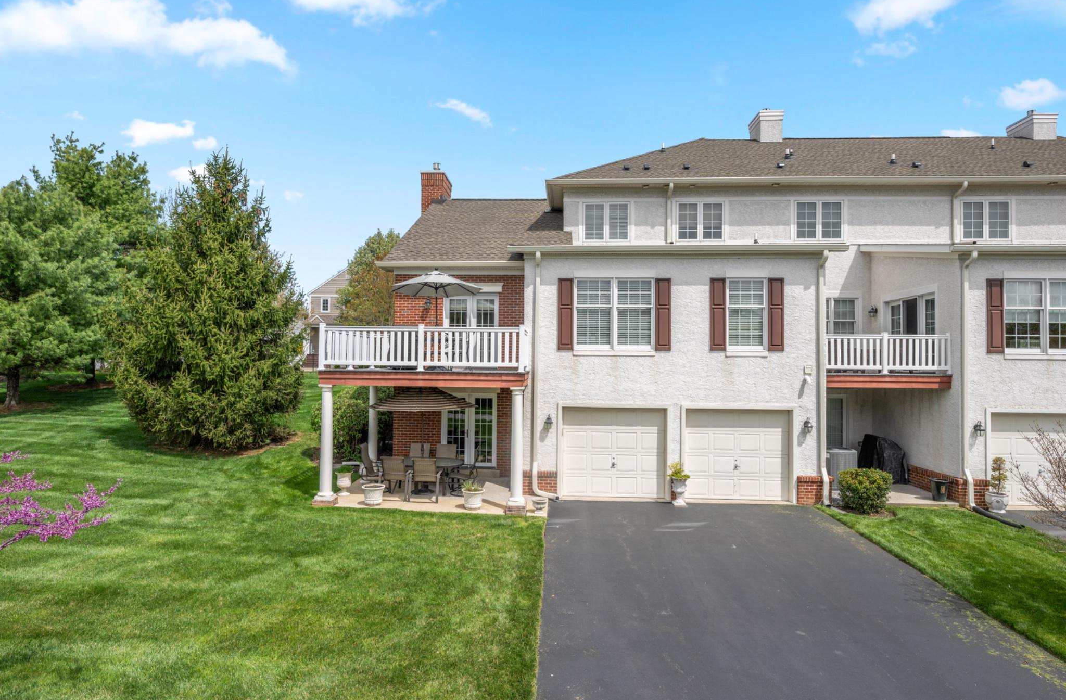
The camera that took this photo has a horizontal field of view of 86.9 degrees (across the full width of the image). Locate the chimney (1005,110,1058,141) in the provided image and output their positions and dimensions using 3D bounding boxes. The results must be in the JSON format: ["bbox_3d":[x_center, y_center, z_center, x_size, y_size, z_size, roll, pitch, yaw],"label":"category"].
[{"bbox_3d":[19.200,-8.480,21.636,0.930,1.350,1.290,0,-1,2],"label":"chimney"}]

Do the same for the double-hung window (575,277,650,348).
[{"bbox_3d":[1.899,-0.833,13.274,1.813,1.708,0.130,0,-1,2],"label":"double-hung window"}]

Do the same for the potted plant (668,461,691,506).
[{"bbox_3d":[3.374,3.068,12.950,0.530,1.011,0.500,0,-1,3],"label":"potted plant"}]

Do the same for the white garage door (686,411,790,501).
[{"bbox_3d":[4.800,2.465,13.248,2.415,2.121,0.070,0,-1,3],"label":"white garage door"}]

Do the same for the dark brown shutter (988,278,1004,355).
[{"bbox_3d":[10.644,-0.780,12.940,0.370,1.710,0.045,0,-1,3],"label":"dark brown shutter"}]

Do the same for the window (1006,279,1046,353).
[{"bbox_3d":[11.241,-0.775,12.880,0.923,1.667,0.130,0,-1,2],"label":"window"}]

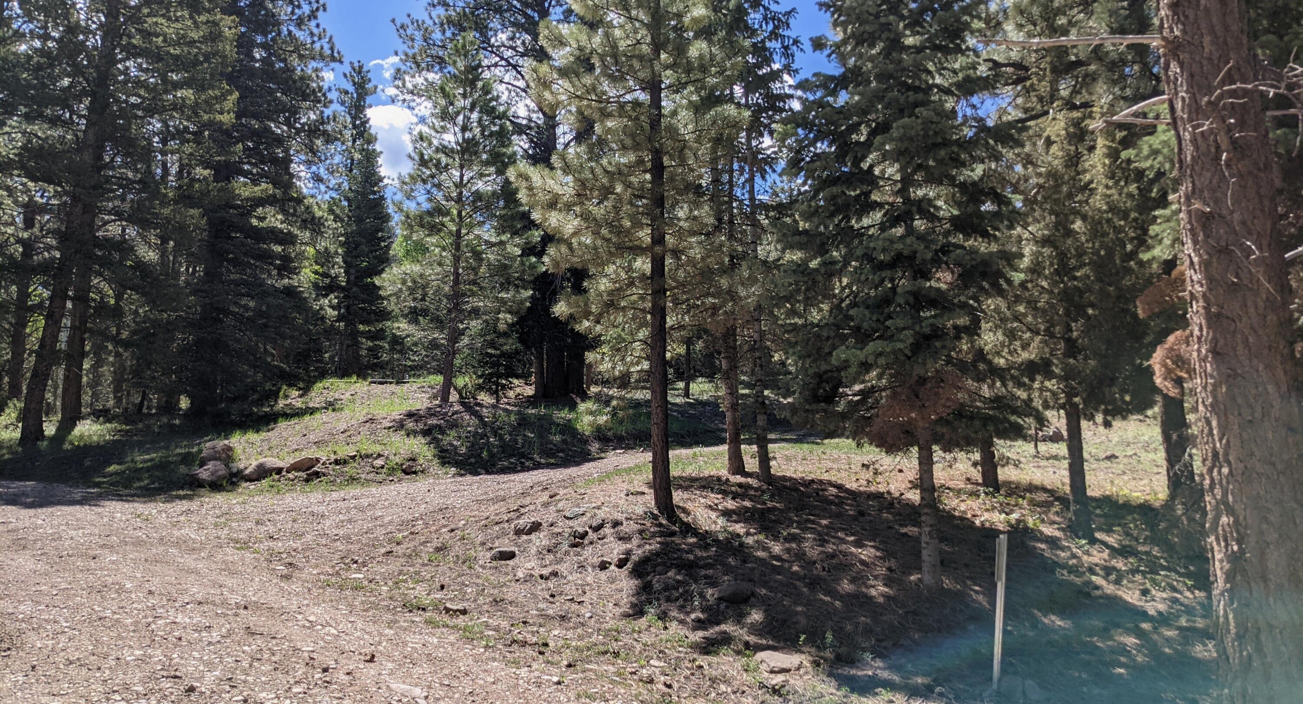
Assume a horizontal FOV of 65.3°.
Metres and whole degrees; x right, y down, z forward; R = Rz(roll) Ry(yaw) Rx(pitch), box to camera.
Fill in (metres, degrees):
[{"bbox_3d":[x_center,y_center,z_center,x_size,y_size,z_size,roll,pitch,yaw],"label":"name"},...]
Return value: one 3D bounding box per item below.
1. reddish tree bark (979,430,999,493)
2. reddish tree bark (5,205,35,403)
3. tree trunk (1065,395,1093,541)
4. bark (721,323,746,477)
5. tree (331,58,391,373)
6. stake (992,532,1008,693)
[{"bbox_3d":[6.185,2.009,18.601,0.280,1.130,0.280,-4,-10,18],"label":"reddish tree bark"},{"bbox_3d":[-18.255,-1.523,29.473,0.440,6.000,0.440,5,-11,-32],"label":"reddish tree bark"},{"bbox_3d":[6.369,1.713,15.179,0.260,2.150,0.260,-5,-10,22],"label":"tree trunk"},{"bbox_3d":[1.450,0.860,18.221,0.260,2.660,0.260,-2,-10,4],"label":"bark"},{"bbox_3d":[-11.351,-5.221,39.021,2.400,12.630,2.400,2,-10,-16],"label":"tree"},{"bbox_3d":[2.895,2.169,8.482,0.085,1.290,0.050,3,-8,19],"label":"stake"}]

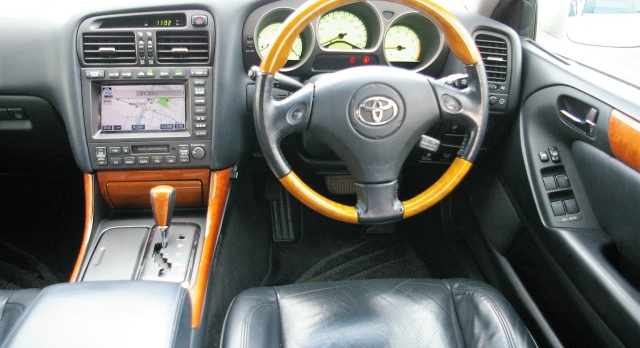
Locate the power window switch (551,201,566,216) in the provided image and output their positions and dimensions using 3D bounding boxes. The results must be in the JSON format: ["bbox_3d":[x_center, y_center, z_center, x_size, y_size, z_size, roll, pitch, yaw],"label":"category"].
[{"bbox_3d":[0.384,0.057,0.859,0.019,0.010,0.026,-4,48,6],"label":"power window switch"}]

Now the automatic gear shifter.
[{"bbox_3d":[-0.276,0.073,0.940,0.043,0.108,0.046,0,15,-6],"label":"automatic gear shifter"}]

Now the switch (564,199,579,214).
[{"bbox_3d":[0.405,0.054,0.859,0.019,0.010,0.026,-4,48,6],"label":"switch"}]

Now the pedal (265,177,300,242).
[{"bbox_3d":[-0.105,0.099,1.490,0.075,0.185,0.035,-2,-10,-5],"label":"pedal"}]

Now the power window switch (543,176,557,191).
[{"bbox_3d":[0.386,0.016,0.896,0.019,0.010,0.026,-4,48,6],"label":"power window switch"}]

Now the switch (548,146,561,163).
[{"bbox_3d":[0.411,-0.033,0.935,0.013,0.009,0.030,-4,48,6],"label":"switch"}]

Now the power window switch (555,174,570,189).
[{"bbox_3d":[0.408,0.013,0.895,0.019,0.010,0.026,-4,48,6],"label":"power window switch"}]

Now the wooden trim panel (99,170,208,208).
[{"bbox_3d":[-0.315,0.030,1.015,0.205,0.085,0.035,-2,36,-5],"label":"wooden trim panel"}]

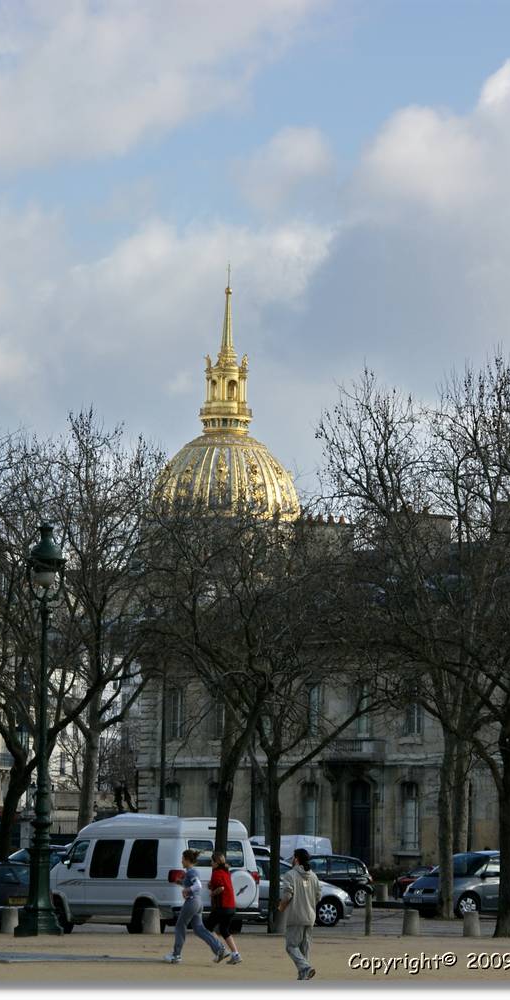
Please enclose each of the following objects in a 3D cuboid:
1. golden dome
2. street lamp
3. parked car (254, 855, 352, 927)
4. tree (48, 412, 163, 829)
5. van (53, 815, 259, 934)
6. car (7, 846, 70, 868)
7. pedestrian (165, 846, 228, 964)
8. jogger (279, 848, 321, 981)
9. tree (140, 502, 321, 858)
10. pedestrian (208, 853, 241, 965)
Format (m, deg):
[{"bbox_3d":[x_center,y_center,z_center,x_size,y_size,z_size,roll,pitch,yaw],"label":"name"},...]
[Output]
[{"bbox_3d":[-4.837,-18.302,785.000,25.900,44.500,25.900,1,-5,0],"label":"golden dome"},{"bbox_3d":[-4.030,4.361,83.519,0.880,7.900,0.880,1,-5,0],"label":"street lamp"},{"bbox_3d":[-0.113,8.704,97.060,4.250,1.500,1.750,2,-5,-12],"label":"parked car"},{"bbox_3d":[-3.997,4.335,118.548,3.400,13.600,3.400,1,-5,0],"label":"tree"},{"bbox_3d":[-2.058,7.604,89.398,2.020,2.420,5.000,4,-6,-34],"label":"van"},{"bbox_3d":[-5.431,9.943,115.938,4.300,1.550,1.770,5,-6,-41],"label":"car"},{"bbox_3d":[-0.835,5.820,62.366,0.900,1.640,0.500,1,-5,0],"label":"pedestrian"},{"bbox_3d":[0.593,5.451,57.500,0.550,1.730,0.500,3,-5,-30],"label":"jogger"},{"bbox_3d":[-0.441,4.282,85.843,3.600,8.500,3.600,1,-5,0],"label":"tree"},{"bbox_3d":[-0.435,5.839,62.500,0.550,1.610,0.480,-1,-5,22],"label":"pedestrian"}]

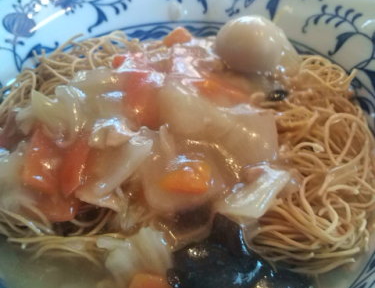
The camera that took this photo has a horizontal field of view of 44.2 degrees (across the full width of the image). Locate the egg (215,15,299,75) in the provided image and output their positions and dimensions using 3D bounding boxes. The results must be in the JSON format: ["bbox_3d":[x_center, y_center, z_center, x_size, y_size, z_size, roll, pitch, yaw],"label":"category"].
[{"bbox_3d":[0.029,-0.044,0.205,0.032,0.026,0.027,0,48,0],"label":"egg"}]

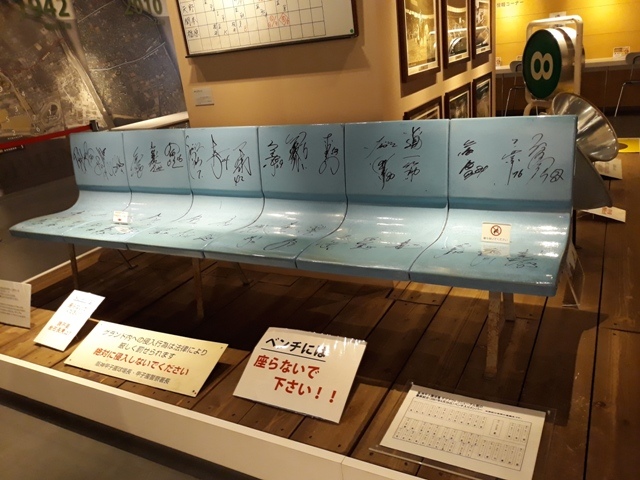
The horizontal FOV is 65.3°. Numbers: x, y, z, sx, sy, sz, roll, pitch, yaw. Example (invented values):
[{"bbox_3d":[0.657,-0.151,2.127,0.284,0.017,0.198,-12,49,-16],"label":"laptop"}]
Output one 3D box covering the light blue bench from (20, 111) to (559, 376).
[{"bbox_3d":[-0.407,-0.105,2.464,2.922,0.806,0.633,5,23,27],"label":"light blue bench"}]

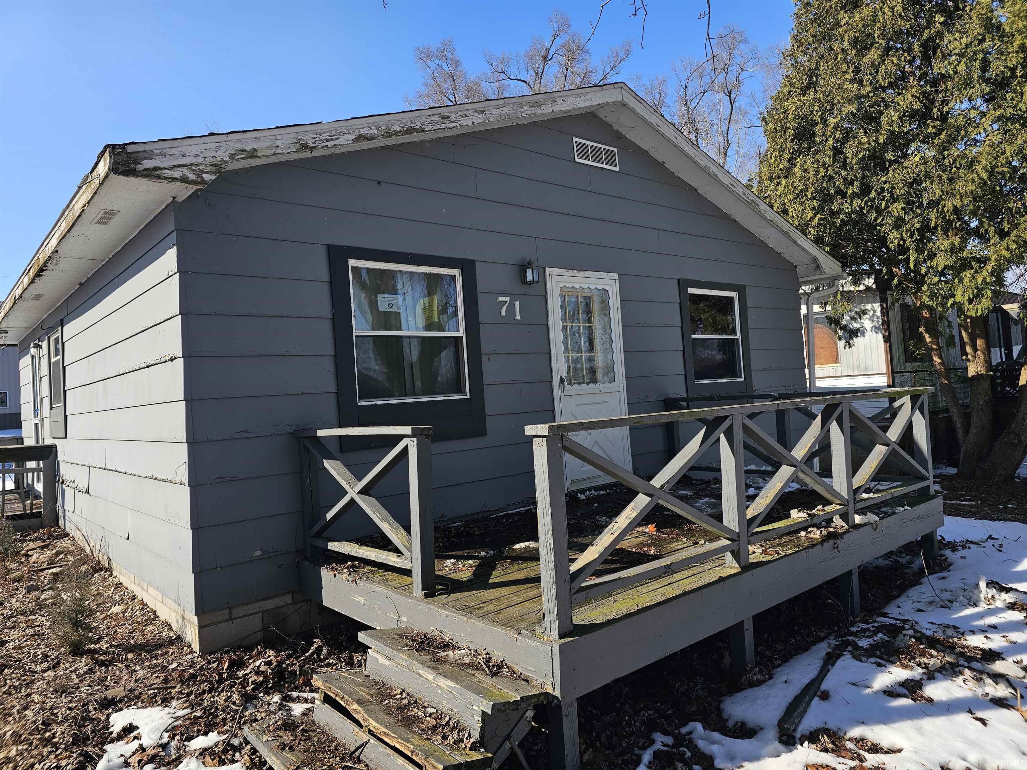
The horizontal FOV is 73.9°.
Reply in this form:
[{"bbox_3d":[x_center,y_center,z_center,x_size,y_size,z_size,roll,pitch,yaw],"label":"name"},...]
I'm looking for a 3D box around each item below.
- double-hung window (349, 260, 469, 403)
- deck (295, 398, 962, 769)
[{"bbox_3d":[-0.810,-0.408,5.393,1.040,1.076,0.100,-3,-1,-42],"label":"double-hung window"},{"bbox_3d":[0.894,0.879,5.041,4.410,1.450,2.600,-3,-1,-40],"label":"deck"}]

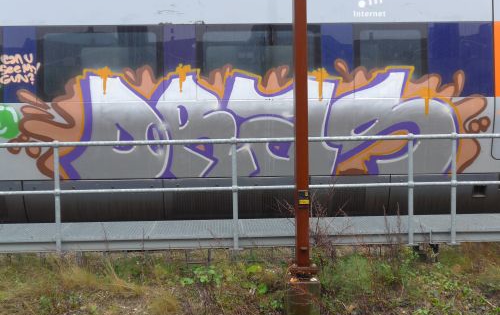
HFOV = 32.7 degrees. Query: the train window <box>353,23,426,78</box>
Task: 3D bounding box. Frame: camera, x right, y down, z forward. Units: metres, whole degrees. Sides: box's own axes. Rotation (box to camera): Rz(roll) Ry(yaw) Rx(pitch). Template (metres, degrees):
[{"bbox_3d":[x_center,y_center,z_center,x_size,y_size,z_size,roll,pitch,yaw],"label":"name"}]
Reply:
[{"bbox_3d":[1.715,-1.186,10.382,0.910,0.928,0.060,-1,4,-2],"label":"train window"}]

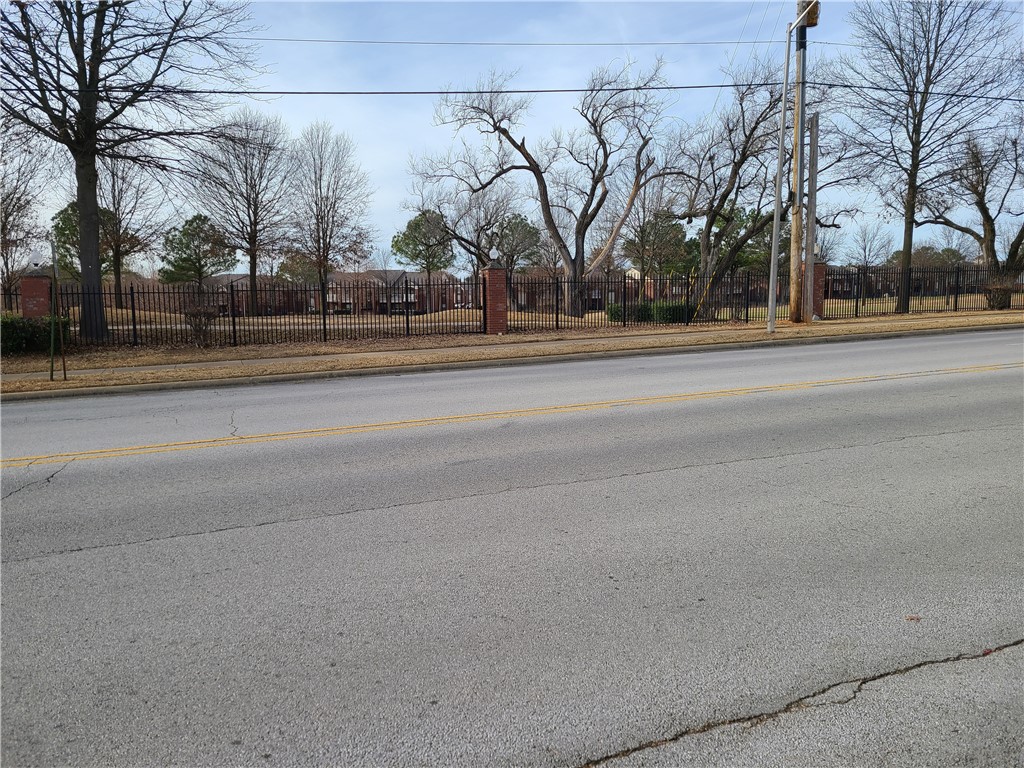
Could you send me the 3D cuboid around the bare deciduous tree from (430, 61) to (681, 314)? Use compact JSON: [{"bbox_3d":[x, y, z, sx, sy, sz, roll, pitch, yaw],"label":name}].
[{"bbox_3d":[1.695,-7.701,30.672,10.050,10.028,8.542,0,7,0],"label":"bare deciduous tree"}]

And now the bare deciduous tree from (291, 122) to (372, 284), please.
[{"bbox_3d":[-10.171,-9.279,43.337,4.733,10.575,4.497,0,7,0],"label":"bare deciduous tree"}]

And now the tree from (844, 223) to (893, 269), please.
[{"bbox_3d":[18.469,-6.189,39.734,2.583,4.247,2.454,0,7,0],"label":"tree"}]

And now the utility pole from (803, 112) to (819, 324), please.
[{"bbox_3d":[9.159,-5.014,23.513,0.280,6.347,0.280,0,7,0],"label":"utility pole"}]

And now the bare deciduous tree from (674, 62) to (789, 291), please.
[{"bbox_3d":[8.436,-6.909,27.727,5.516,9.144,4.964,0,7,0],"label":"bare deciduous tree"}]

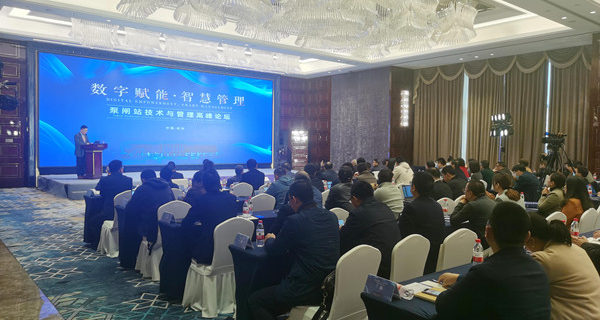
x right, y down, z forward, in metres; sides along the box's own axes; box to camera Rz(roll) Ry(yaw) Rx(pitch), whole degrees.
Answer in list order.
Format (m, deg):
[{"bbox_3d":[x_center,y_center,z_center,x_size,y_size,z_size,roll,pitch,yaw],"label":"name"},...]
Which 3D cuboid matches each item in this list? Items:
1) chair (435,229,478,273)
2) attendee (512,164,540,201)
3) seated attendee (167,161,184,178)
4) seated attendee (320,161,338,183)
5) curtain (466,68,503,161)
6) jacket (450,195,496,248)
[{"bbox_3d":[1.283,1.042,4.349,0.470,0.910,0.560,-1,3,-39],"label":"chair"},{"bbox_3d":[4.121,0.746,8.700,0.530,1.340,0.800,-1,3,-38],"label":"attendee"},{"bbox_3d":[-2.558,0.666,9.293,0.520,1.260,0.780,-1,2,-39],"label":"seated attendee"},{"bbox_3d":[0.586,0.670,9.516,0.500,1.260,0.800,-1,3,-38],"label":"seated attendee"},{"bbox_3d":[7.030,-1.264,17.813,0.200,4.600,1.500,-1,2,-39],"label":"curtain"},{"bbox_3d":[1.821,0.707,4.910,0.540,0.640,0.540,-1,2,-39],"label":"jacket"}]

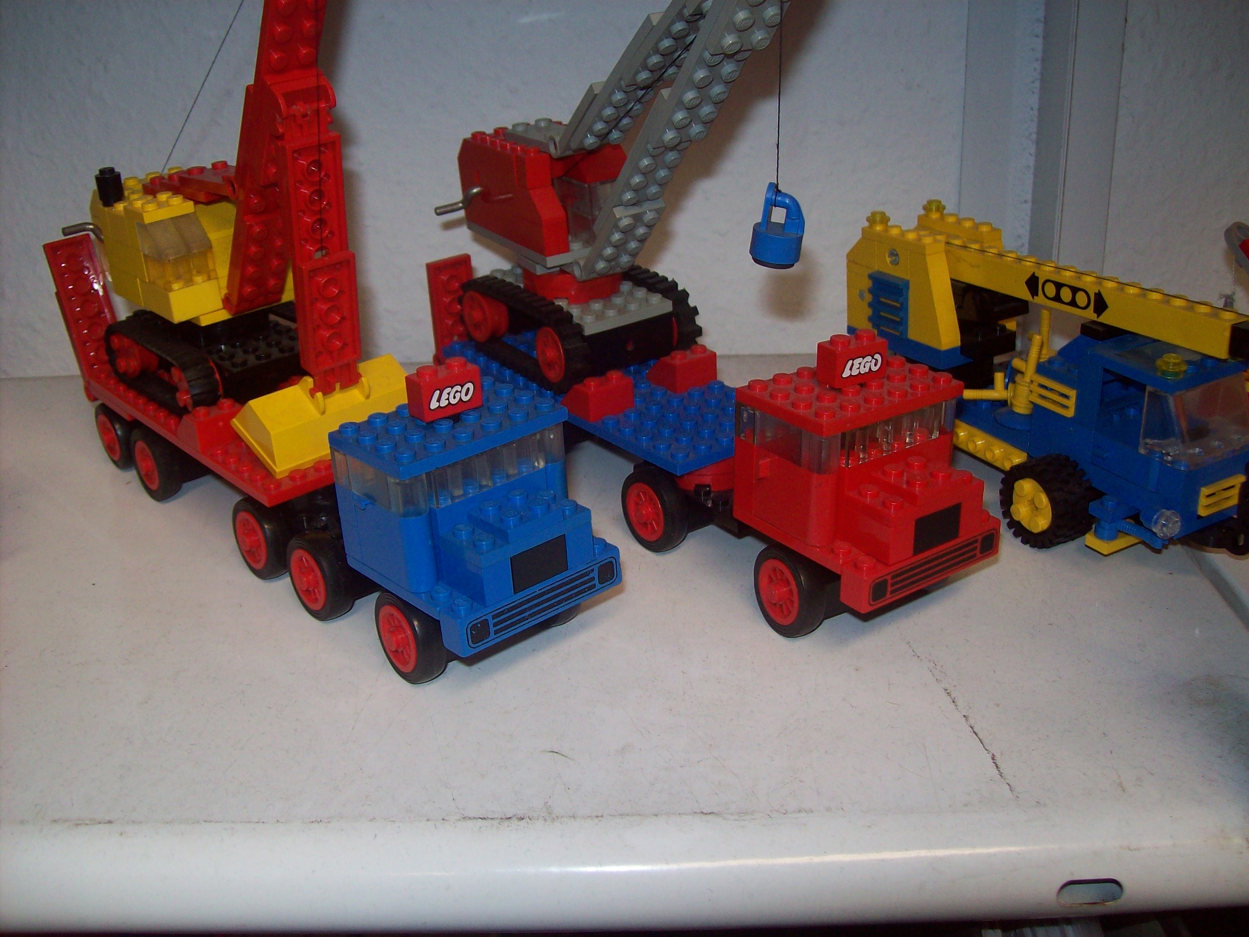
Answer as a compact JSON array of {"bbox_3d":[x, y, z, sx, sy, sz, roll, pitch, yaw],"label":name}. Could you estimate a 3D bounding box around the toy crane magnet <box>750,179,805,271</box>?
[{"bbox_3d":[0.037,-0.058,0.307,0.012,0.020,0.012,7,27,5],"label":"toy crane magnet"}]

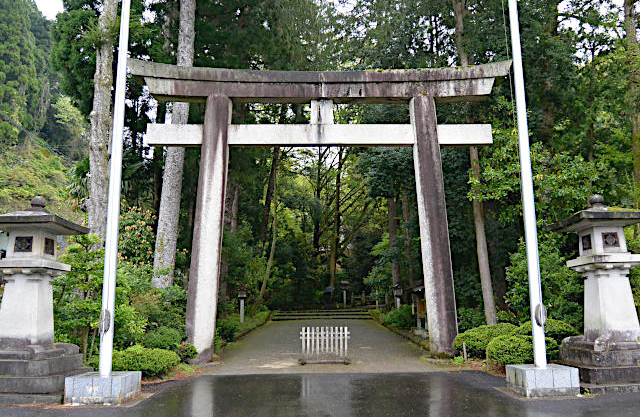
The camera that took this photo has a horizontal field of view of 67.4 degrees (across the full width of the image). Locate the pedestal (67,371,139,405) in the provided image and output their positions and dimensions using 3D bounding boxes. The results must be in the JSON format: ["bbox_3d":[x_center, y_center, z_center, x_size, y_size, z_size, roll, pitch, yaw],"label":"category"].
[{"bbox_3d":[-3.691,3.007,8.241,0.930,0.450,0.920,-1,-10,0],"label":"pedestal"}]

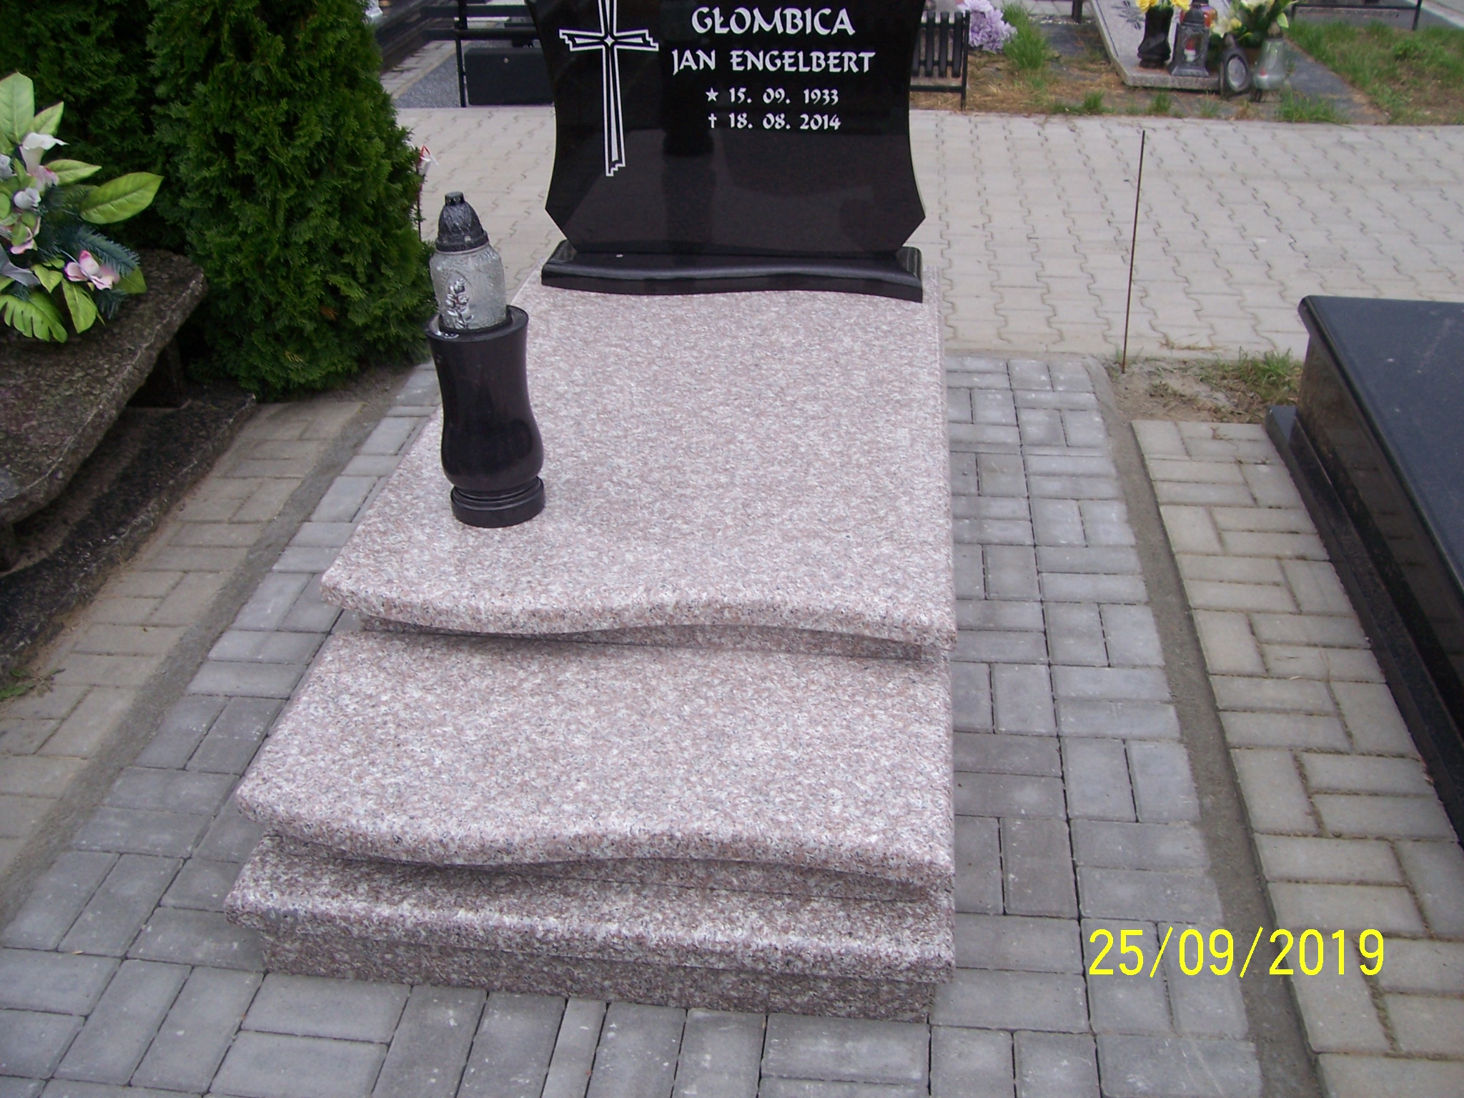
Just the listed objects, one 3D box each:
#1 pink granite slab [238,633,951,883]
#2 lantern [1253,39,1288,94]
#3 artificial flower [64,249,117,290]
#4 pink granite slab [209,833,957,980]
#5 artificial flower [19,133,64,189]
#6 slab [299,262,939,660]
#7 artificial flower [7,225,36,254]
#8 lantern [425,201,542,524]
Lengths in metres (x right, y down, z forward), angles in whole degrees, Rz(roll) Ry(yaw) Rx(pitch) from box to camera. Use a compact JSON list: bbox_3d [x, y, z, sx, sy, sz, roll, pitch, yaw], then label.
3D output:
[{"bbox_3d":[-0.170,0.272,1.987,0.940,0.058,0.454,2,31,7],"label":"pink granite slab"},{"bbox_3d":[2.297,-2.081,6.126,0.150,0.230,0.150,2,31,7],"label":"lantern"},{"bbox_3d":[-1.367,-0.594,3.060,0.110,0.085,0.100,-27,39,-35],"label":"artificial flower"},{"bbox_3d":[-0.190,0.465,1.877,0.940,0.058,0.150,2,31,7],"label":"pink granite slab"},{"bbox_3d":[-1.499,-0.841,3.120,0.100,0.115,0.100,-16,33,-21],"label":"artificial flower"},{"bbox_3d":[-0.074,-0.258,2.659,0.940,0.058,1.430,2,31,7],"label":"slab"},{"bbox_3d":[-1.523,-0.664,3.080,0.070,0.065,0.070,-16,33,-21],"label":"artificial flower"},{"bbox_3d":[-0.382,-0.288,2.183,0.155,0.507,0.155,2,31,7],"label":"lantern"}]

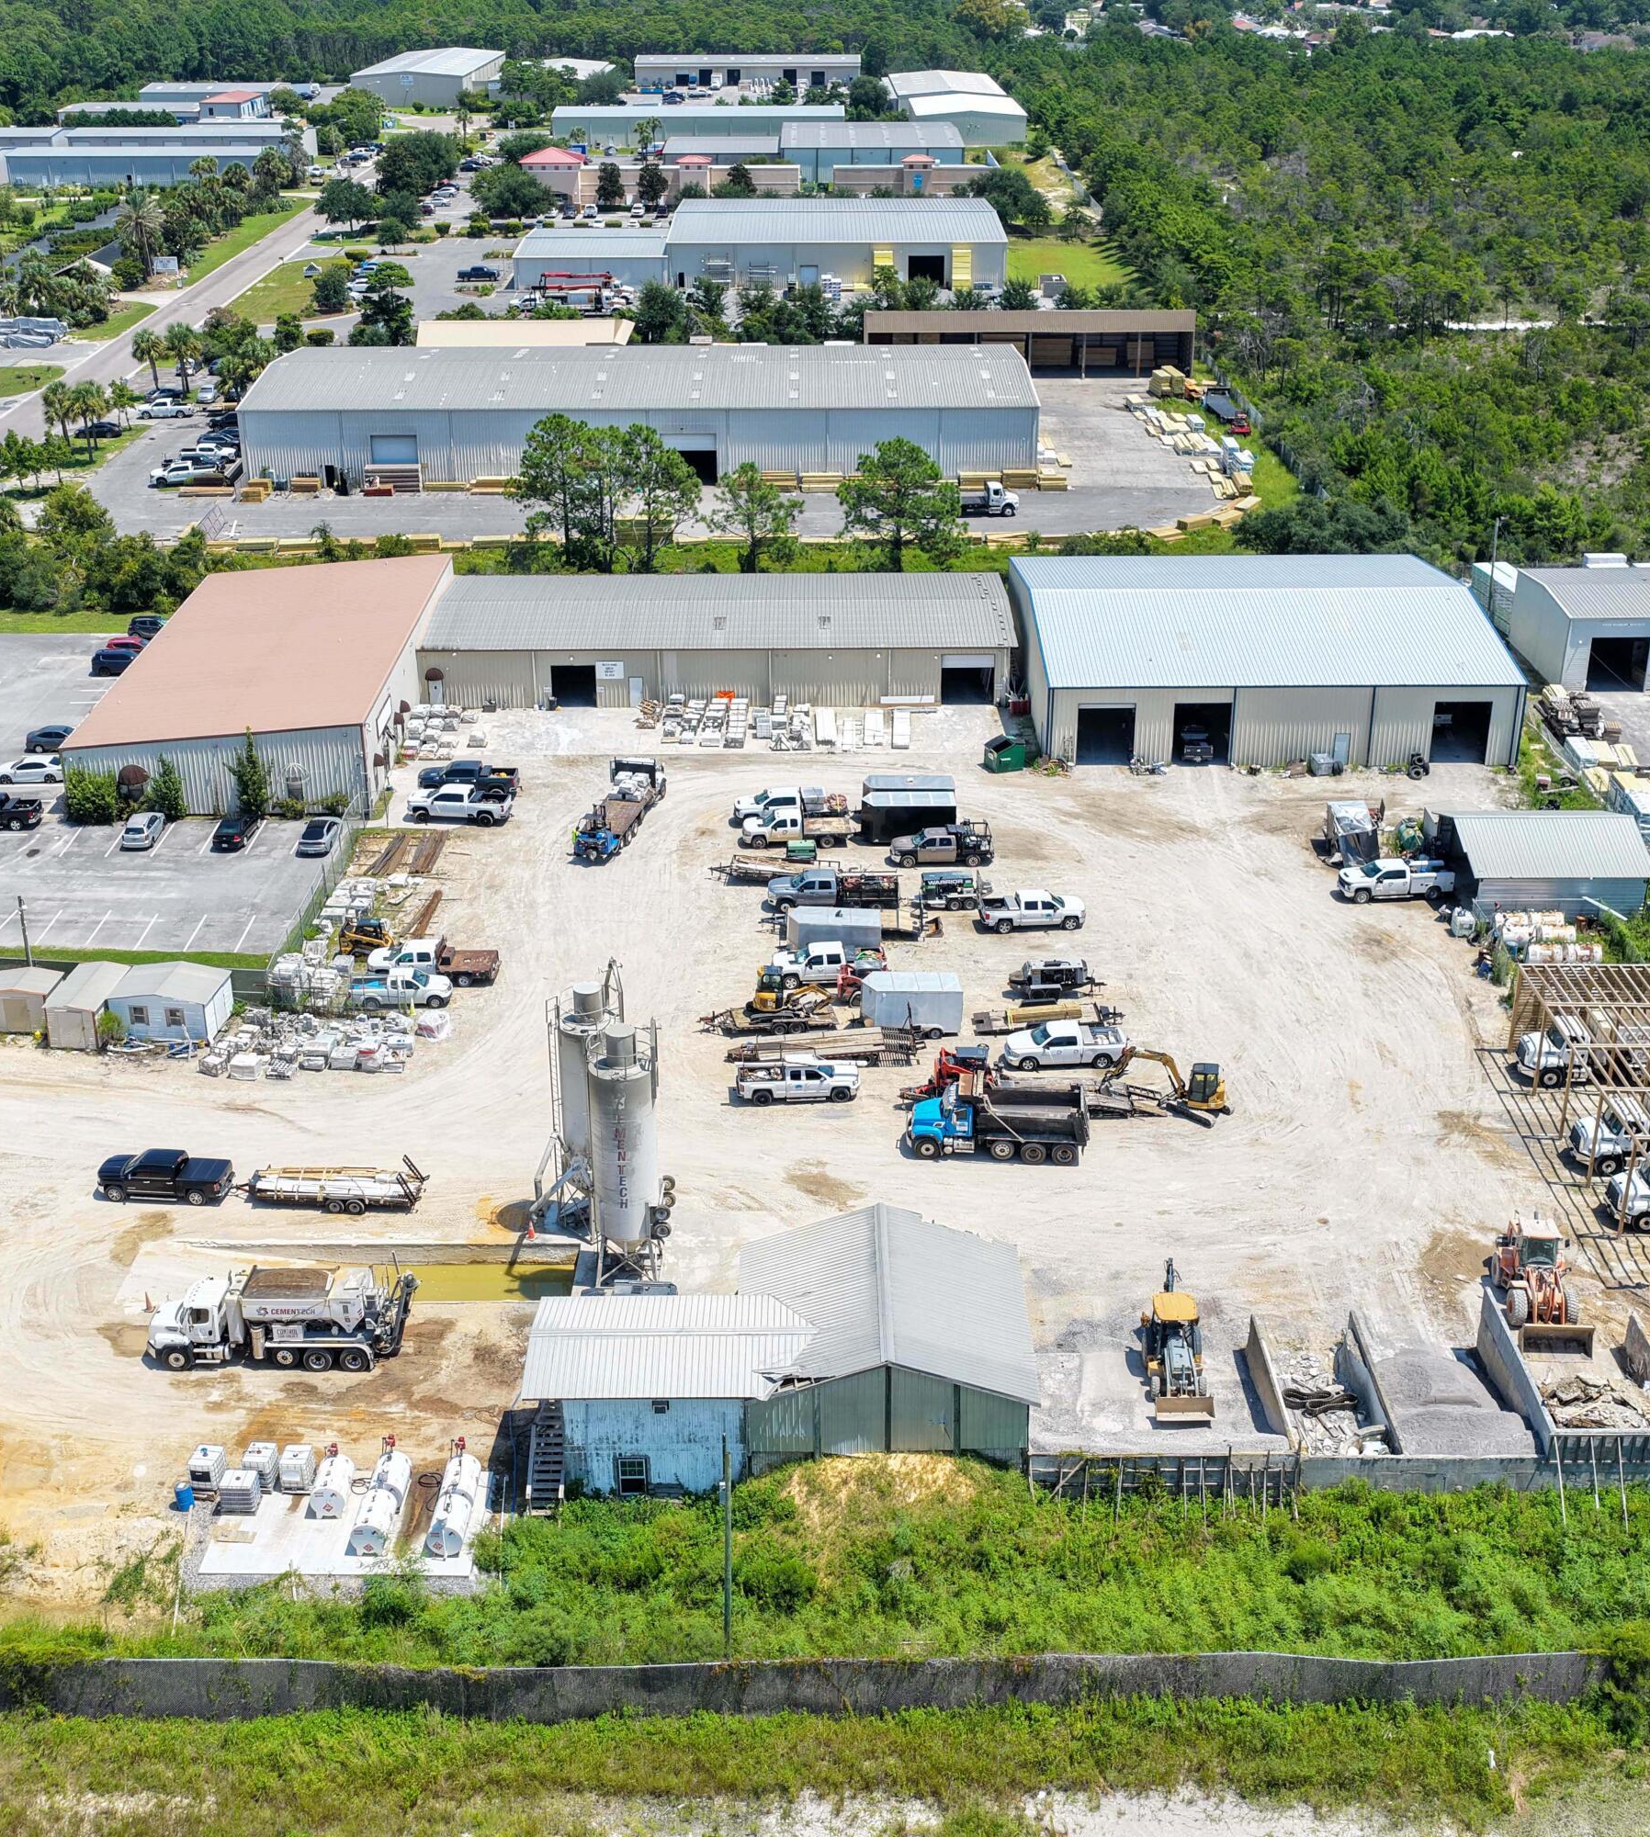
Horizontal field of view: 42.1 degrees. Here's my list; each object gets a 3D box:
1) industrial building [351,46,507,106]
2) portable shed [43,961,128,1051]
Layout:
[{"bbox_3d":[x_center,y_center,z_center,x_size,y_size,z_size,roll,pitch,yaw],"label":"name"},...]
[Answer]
[{"bbox_3d":[-97.530,-210.695,535.719,26.400,7.700,70.000,0,26,0],"label":"industrial building"},{"bbox_3d":[-36.980,4.336,107.636,2.600,2.400,4.900,1,26,3],"label":"portable shed"}]

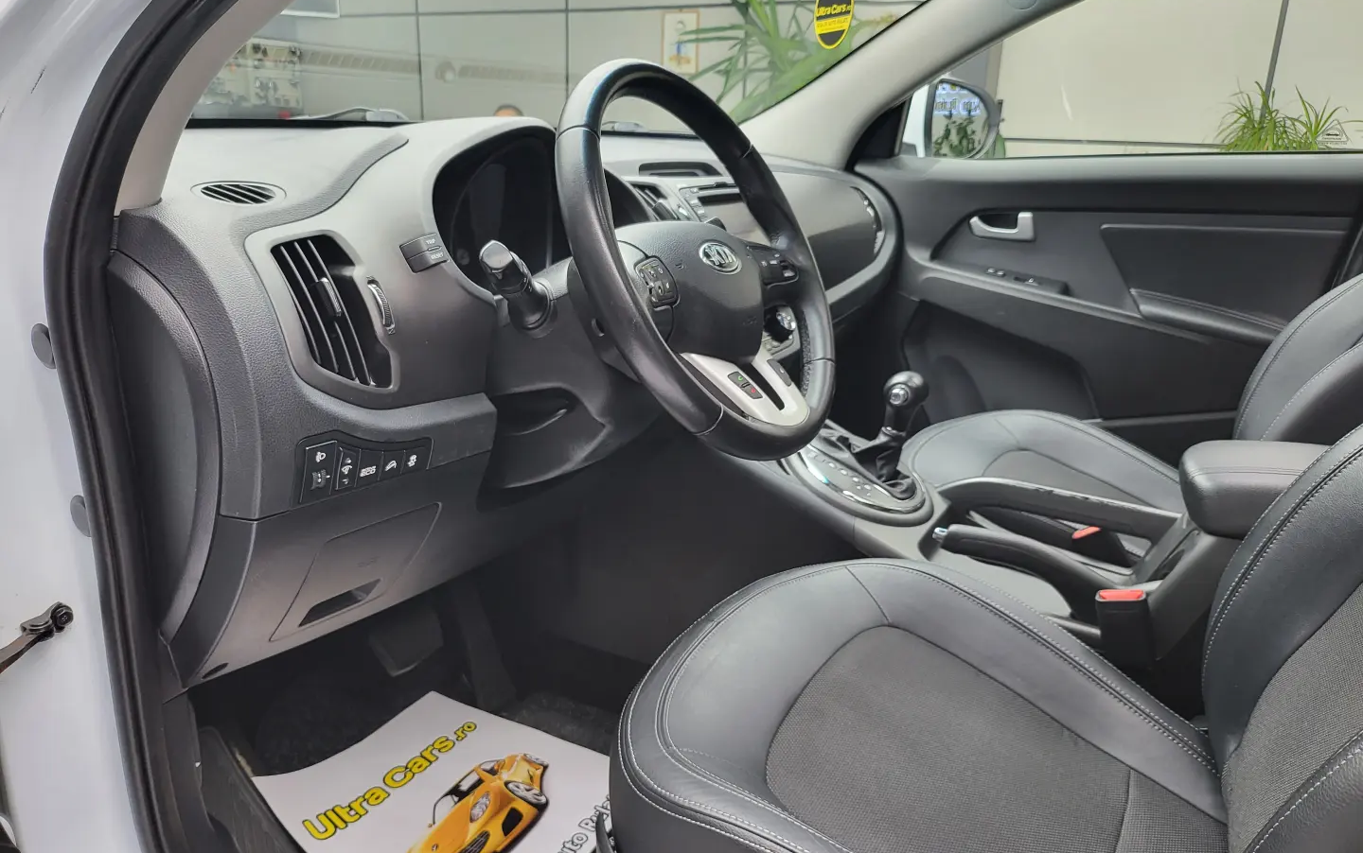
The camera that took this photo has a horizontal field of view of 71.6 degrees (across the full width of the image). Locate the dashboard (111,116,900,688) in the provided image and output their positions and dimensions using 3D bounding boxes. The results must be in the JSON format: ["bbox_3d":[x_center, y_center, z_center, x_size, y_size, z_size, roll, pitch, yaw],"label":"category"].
[{"bbox_3d":[-0.078,-0.180,1.346,0.500,0.480,1.420,11,20,28],"label":"dashboard"}]

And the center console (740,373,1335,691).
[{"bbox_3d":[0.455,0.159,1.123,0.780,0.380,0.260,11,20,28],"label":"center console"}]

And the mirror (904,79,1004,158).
[{"bbox_3d":[0.558,-0.627,1.962,0.210,0.190,0.120,-13,22,-38],"label":"mirror"}]

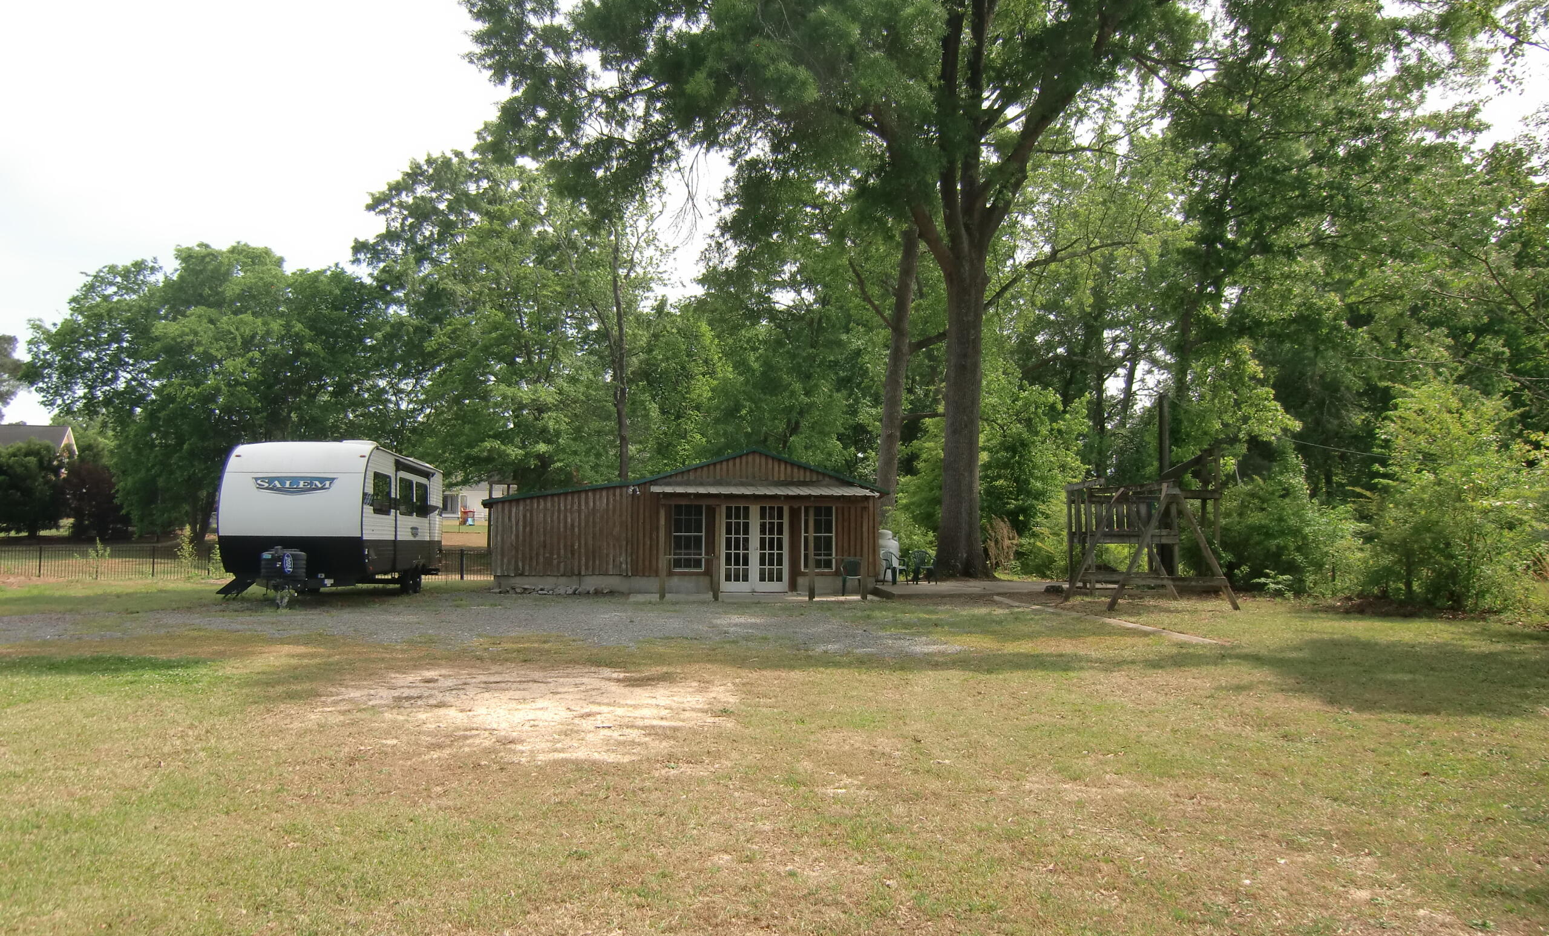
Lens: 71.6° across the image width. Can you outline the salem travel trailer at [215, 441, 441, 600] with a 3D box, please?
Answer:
[{"bbox_3d":[-8.998,1.147,22.575,2.550,3.150,8.600,1,-4,-7],"label":"salem travel trailer"}]

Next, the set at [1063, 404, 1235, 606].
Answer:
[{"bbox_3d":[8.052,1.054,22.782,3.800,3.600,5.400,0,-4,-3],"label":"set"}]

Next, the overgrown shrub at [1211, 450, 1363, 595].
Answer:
[{"bbox_3d":[12.702,1.321,26.372,3.800,3.600,3.400,0,-4,0],"label":"overgrown shrub"}]

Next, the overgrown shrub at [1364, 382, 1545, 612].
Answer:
[{"bbox_3d":[13.404,0.516,21.215,3.600,4.600,3.400,0,-4,0],"label":"overgrown shrub"}]

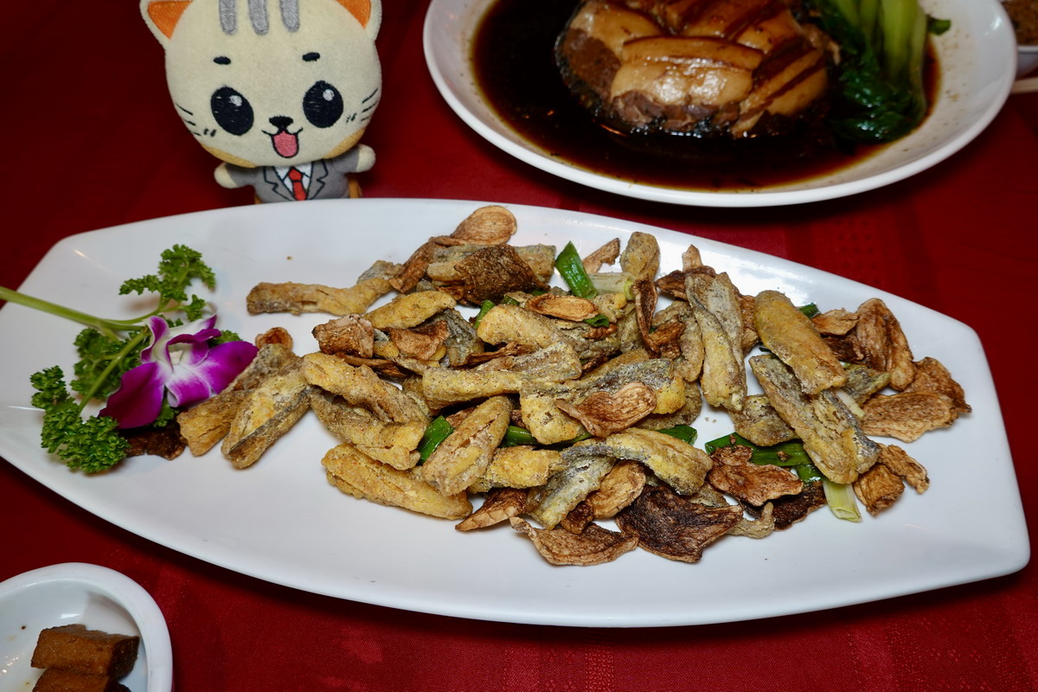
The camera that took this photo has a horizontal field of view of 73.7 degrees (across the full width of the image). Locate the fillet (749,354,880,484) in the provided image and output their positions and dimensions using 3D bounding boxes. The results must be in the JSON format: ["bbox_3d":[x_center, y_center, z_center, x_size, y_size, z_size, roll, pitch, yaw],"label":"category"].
[{"bbox_3d":[0.113,0.026,0.266,0.018,0.013,0.058,-22,56,-10],"label":"fillet"}]

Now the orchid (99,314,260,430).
[{"bbox_3d":[-0.144,0.011,0.292,0.057,0.024,0.042,-8,82,-12],"label":"orchid"}]

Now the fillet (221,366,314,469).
[{"bbox_3d":[-0.106,0.029,0.295,0.018,0.012,0.048,23,60,20],"label":"fillet"}]

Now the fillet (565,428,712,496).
[{"bbox_3d":[0.044,0.043,0.257,0.051,0.016,0.018,7,56,7],"label":"fillet"}]

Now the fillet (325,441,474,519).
[{"bbox_3d":[-0.047,0.052,0.267,0.057,0.015,0.018,10,56,11],"label":"fillet"}]

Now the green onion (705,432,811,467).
[{"bbox_3d":[0.092,0.040,0.267,0.039,0.007,0.011,6,55,8],"label":"green onion"}]

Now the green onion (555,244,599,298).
[{"bbox_3d":[0.027,-0.034,0.322,0.011,0.011,0.030,-25,56,-12],"label":"green onion"}]

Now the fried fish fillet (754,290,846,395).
[{"bbox_3d":[0.112,-0.002,0.276,0.018,0.013,0.042,-16,55,-7],"label":"fried fish fillet"}]

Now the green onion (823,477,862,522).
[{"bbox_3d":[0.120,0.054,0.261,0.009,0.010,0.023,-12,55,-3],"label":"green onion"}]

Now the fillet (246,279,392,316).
[{"bbox_3d":[-0.097,-0.023,0.334,0.067,0.011,0.015,-1,55,4],"label":"fillet"}]

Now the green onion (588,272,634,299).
[{"bbox_3d":[0.041,-0.027,0.312,0.020,0.009,0.009,3,55,7],"label":"green onion"}]

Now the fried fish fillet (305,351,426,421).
[{"bbox_3d":[-0.065,0.017,0.286,0.058,0.013,0.015,23,60,20],"label":"fried fish fillet"}]

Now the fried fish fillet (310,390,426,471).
[{"bbox_3d":[-0.062,0.033,0.278,0.050,0.015,0.018,23,60,21],"label":"fried fish fillet"}]

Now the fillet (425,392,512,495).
[{"bbox_3d":[-0.018,0.039,0.267,0.016,0.013,0.041,30,62,23],"label":"fillet"}]

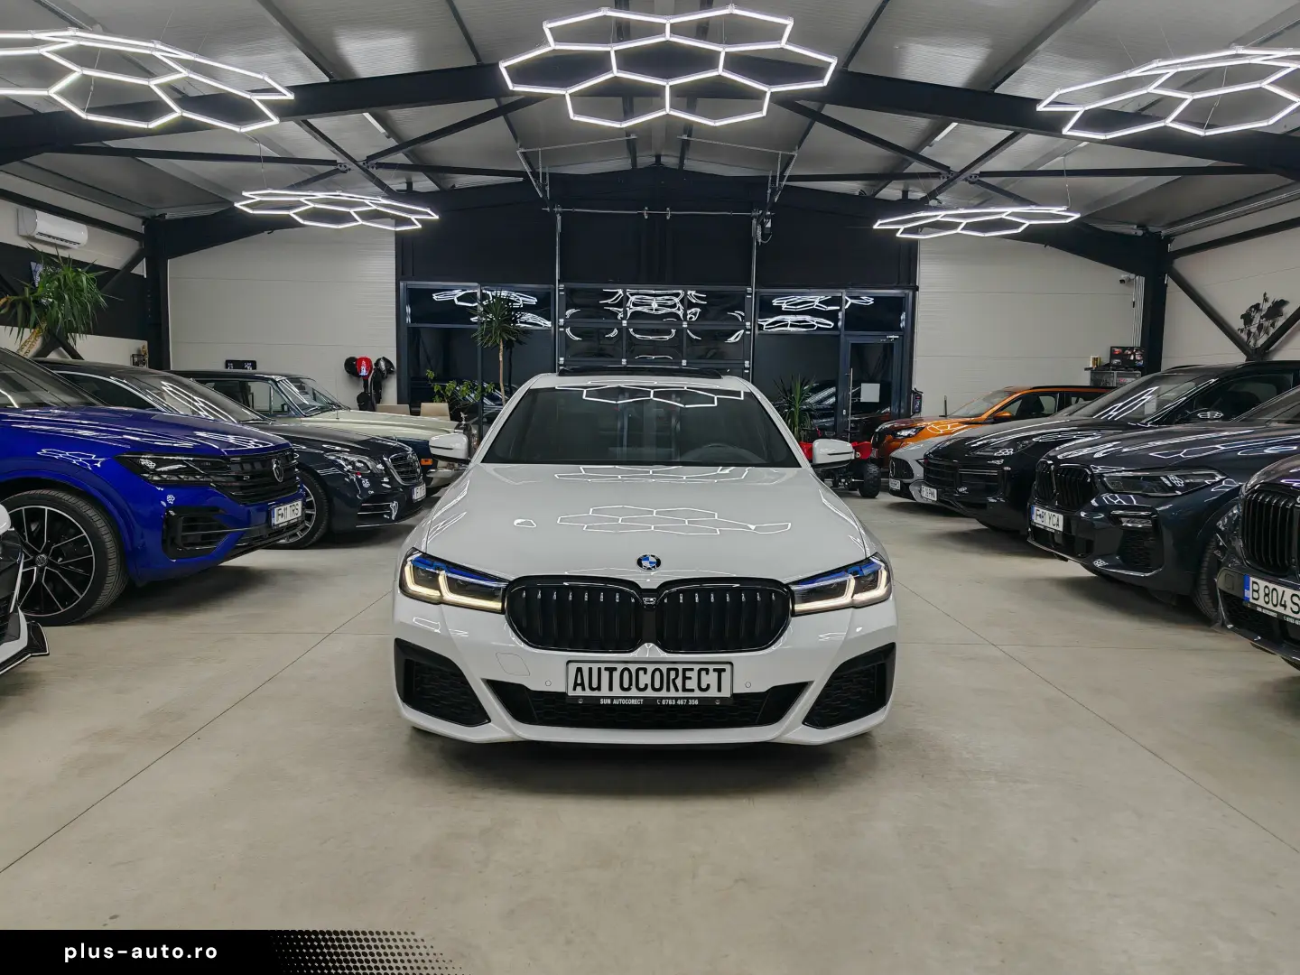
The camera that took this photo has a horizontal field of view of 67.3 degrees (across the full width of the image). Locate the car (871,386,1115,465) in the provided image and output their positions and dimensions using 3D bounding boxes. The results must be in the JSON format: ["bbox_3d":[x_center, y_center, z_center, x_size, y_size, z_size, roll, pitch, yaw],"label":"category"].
[{"bbox_3d":[5.219,-0.614,13.531,4.360,1.580,1.820,1,5,0],"label":"car"}]

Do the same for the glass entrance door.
[{"bbox_3d":[3.387,-1.164,15.126,0.980,2.340,0.100,1,5,0],"label":"glass entrance door"}]

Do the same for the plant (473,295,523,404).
[{"bbox_3d":[-2.226,-1.413,14.520,0.800,2.750,0.800,1,5,0],"label":"plant"}]

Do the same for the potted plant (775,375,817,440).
[{"bbox_3d":[2.165,-0.799,14.502,0.650,1.680,0.650,1,5,0],"label":"potted plant"}]

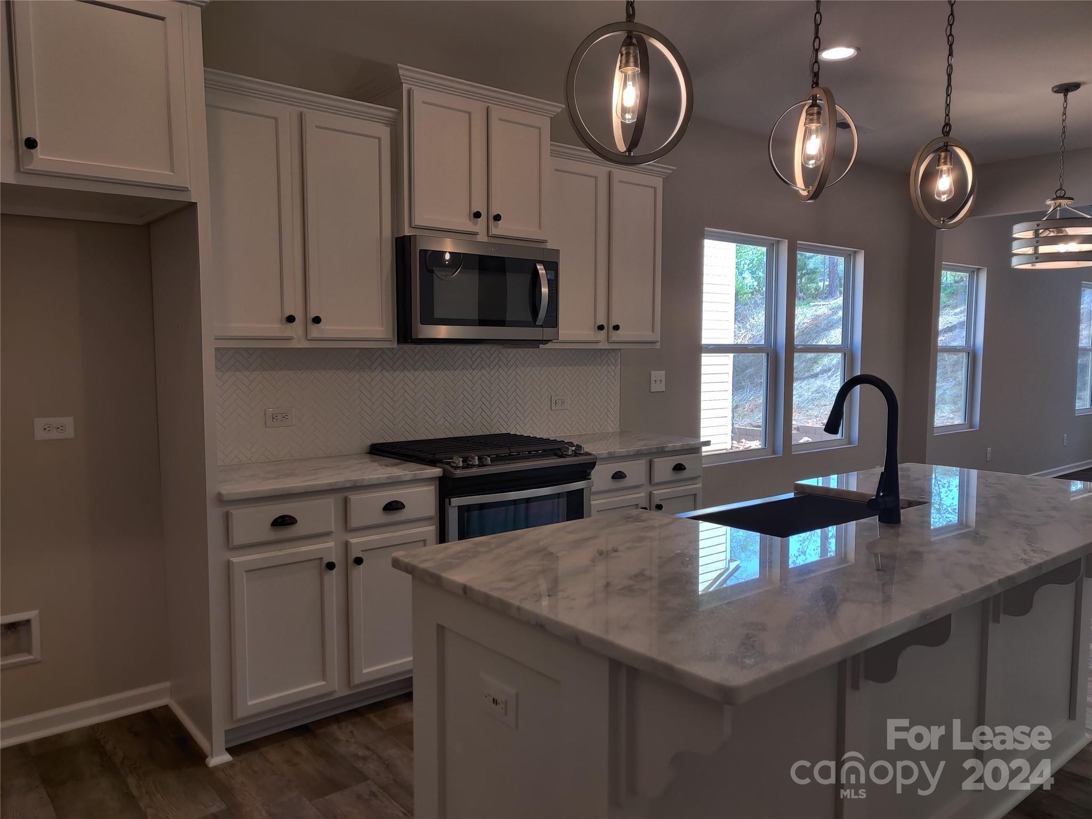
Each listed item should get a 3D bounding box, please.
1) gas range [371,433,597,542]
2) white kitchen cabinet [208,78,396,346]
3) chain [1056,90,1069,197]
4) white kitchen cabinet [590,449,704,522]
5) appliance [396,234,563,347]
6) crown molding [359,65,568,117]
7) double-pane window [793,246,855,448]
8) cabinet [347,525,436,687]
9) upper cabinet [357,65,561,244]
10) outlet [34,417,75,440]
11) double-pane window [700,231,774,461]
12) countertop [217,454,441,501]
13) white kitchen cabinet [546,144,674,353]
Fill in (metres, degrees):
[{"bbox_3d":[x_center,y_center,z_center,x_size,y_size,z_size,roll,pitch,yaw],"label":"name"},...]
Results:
[{"bbox_3d":[-0.272,0.625,3.792,0.766,0.937,0.701,-4,6,-39],"label":"gas range"},{"bbox_3d":[-1.023,-0.724,3.355,0.842,0.959,0.365,-3,6,-40],"label":"white kitchen cabinet"},{"bbox_3d":[2.684,-1.375,4.427,0.040,0.553,0.040,-3,6,-40],"label":"chain"},{"bbox_3d":[0.306,0.613,4.312,0.766,0.874,0.630,-4,6,-39],"label":"white kitchen cabinet"},{"bbox_3d":[-0.352,-0.517,3.821,0.764,0.435,0.408,-4,6,-39],"label":"appliance"},{"bbox_3d":[-0.384,-1.360,3.800,0.868,0.058,0.425,-3,6,-40],"label":"crown molding"},{"bbox_3d":[1.944,-0.436,6.113,0.837,1.440,0.081,-4,6,-39],"label":"double-pane window"},{"bbox_3d":[-0.753,0.713,3.433,0.375,0.557,0.605,-4,6,-39],"label":"cabinet"},{"bbox_3d":[-0.385,-1.061,3.822,0.868,0.657,0.425,-3,6,-40],"label":"upper cabinet"},{"bbox_3d":[-1.753,0.068,3.040,0.123,0.075,0.009,-3,6,-40],"label":"outlet"},{"bbox_3d":[1.215,-0.387,5.518,0.837,1.446,0.081,-4,6,-39],"label":"double-pane window"},{"bbox_3d":[-0.926,0.241,3.257,0.842,0.030,0.653,-4,6,-39],"label":"countertop"},{"bbox_3d":[0.227,-0.795,4.394,0.871,0.955,0.365,-3,6,-40],"label":"white kitchen cabinet"}]

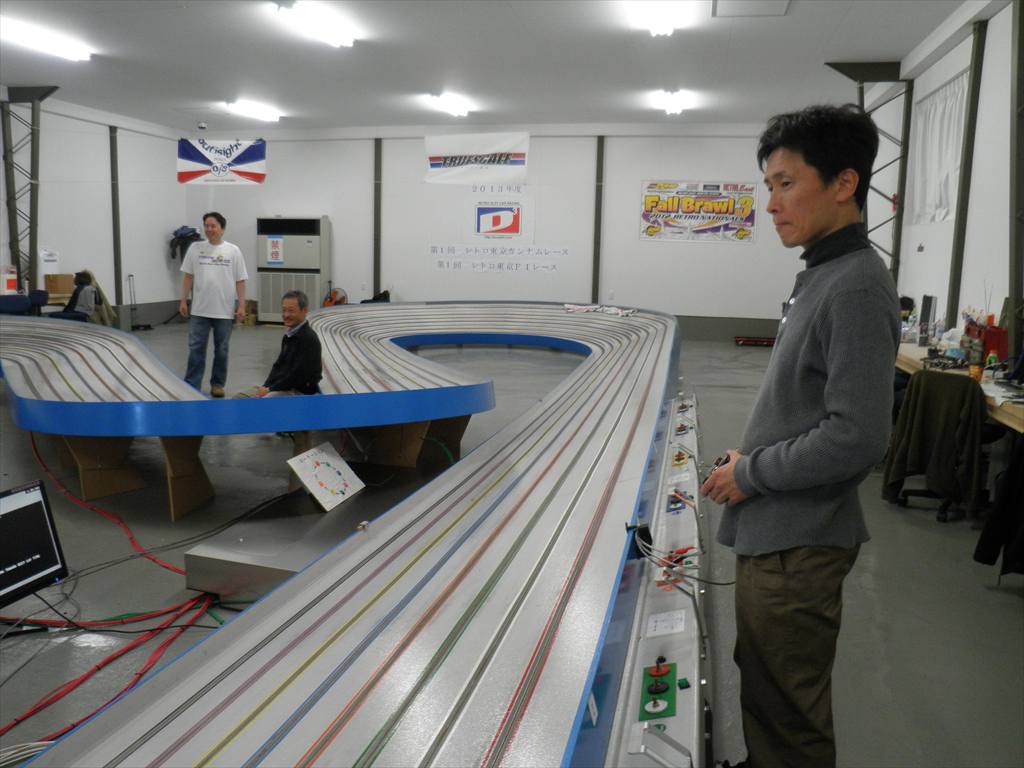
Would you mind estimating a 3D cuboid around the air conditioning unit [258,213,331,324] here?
[{"bbox_3d":[-3.865,-1.982,14.777,1.180,1.880,0.480,3,9,12],"label":"air conditioning unit"}]

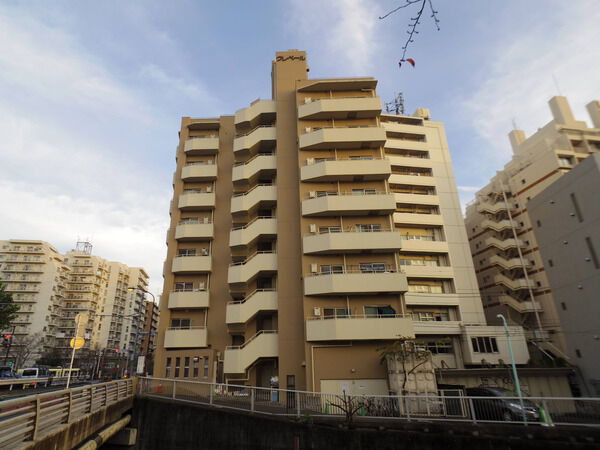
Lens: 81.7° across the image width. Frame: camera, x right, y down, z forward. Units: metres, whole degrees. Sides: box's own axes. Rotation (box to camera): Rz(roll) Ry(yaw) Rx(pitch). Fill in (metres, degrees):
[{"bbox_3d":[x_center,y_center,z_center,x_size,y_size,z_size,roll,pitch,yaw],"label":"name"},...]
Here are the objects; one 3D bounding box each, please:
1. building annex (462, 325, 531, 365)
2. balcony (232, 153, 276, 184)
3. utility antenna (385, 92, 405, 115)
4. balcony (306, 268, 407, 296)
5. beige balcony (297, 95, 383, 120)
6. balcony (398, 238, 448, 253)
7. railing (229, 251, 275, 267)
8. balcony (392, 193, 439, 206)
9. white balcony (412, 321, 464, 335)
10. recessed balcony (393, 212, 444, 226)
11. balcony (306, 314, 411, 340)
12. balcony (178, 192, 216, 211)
[{"bbox_3d":[20.962,13.349,38.280,7.000,3.850,2.600,3,-22,-12],"label":"building annex"},{"bbox_3d":[-3.656,-4.536,28.710,3.700,2.150,1.150,-2,-21,1],"label":"balcony"},{"bbox_3d":[14.355,-17.855,51.846,2.500,4.200,1.900,3,-22,-12],"label":"utility antenna"},{"bbox_3d":[3.588,3.839,22.562,6.455,1.330,1.150,-1,-21,-1],"label":"balcony"},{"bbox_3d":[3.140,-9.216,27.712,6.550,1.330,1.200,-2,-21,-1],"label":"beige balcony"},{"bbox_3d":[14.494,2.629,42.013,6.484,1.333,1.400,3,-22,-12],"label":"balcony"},{"bbox_3d":[-3.417,2.494,25.609,3.650,0.920,0.500,-2,-21,1],"label":"railing"},{"bbox_3d":[15.178,-3.160,45.887,6.400,1.450,1.150,2,-22,-11],"label":"balcony"},{"bbox_3d":[15.592,11.918,39.977,6.300,1.450,1.150,2,-22,-11],"label":"white balcony"},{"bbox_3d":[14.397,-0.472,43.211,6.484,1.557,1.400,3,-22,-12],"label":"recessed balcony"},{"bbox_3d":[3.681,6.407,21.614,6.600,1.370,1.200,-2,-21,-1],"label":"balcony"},{"bbox_3d":[-8.728,-1.943,30.009,3.169,1.280,1.100,-1,-21,-2],"label":"balcony"}]

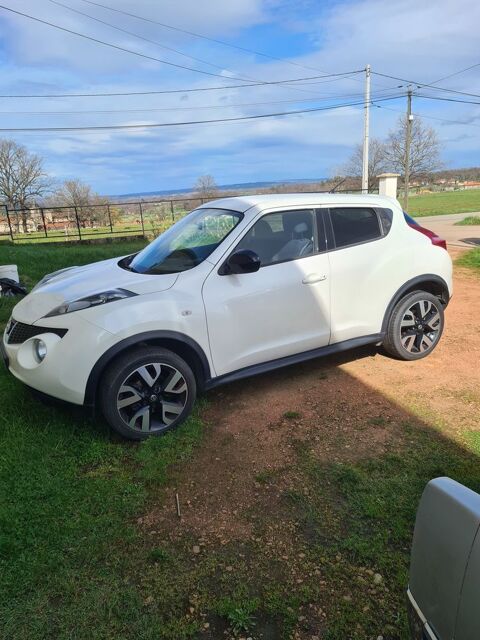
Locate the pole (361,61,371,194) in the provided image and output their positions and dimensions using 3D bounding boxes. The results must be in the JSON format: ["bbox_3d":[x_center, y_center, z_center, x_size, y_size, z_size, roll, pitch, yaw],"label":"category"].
[{"bbox_3d":[6.365,-8.987,24.103,0.300,6.933,0.300,-3,15,0],"label":"pole"}]

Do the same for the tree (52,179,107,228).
[{"bbox_3d":[-17.904,-12.964,53.623,6.024,5.388,5.723,-3,15,0],"label":"tree"}]

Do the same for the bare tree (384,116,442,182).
[{"bbox_3d":[21.512,-20.800,59.947,7.482,9.010,7.108,-3,15,0],"label":"bare tree"}]

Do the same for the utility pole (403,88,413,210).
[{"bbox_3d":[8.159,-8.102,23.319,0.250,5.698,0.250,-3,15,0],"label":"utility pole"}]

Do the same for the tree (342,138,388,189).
[{"bbox_3d":[19.296,-23.776,73.908,7.073,7.782,6.719,-3,15,0],"label":"tree"}]

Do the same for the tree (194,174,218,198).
[{"bbox_3d":[-8.386,-32.767,120.337,6.008,6.988,5.708,-3,15,0],"label":"tree"}]

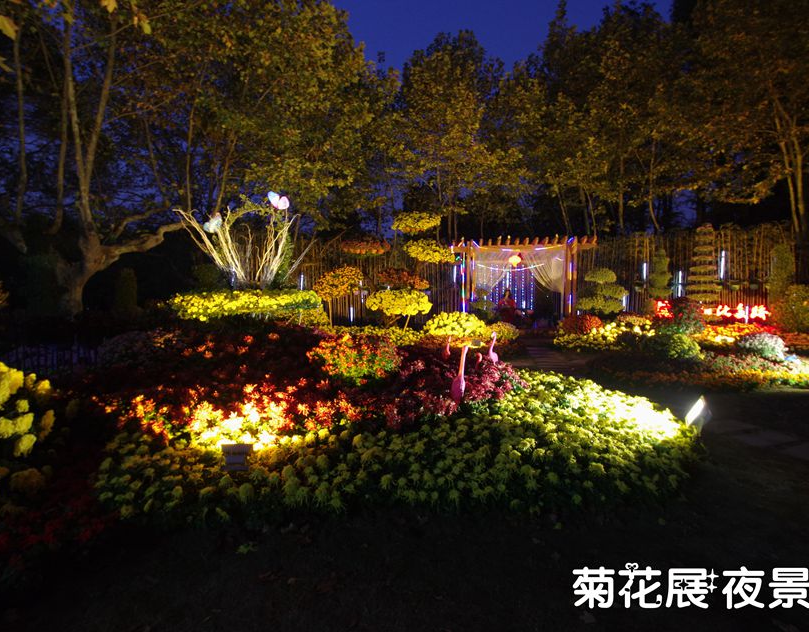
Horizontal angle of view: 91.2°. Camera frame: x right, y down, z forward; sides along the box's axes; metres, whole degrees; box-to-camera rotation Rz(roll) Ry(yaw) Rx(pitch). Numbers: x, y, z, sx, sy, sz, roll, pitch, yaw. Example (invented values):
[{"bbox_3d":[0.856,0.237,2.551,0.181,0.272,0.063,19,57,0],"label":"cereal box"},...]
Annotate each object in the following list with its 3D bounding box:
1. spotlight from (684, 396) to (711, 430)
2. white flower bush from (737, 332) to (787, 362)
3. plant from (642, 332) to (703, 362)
[{"bbox_3d":[2.739,0.911,3.700,0.170,0.280,0.260,25,16,26],"label":"spotlight"},{"bbox_3d":[6.133,0.542,6.800,0.720,0.520,0.700,0,4,0],"label":"white flower bush"},{"bbox_3d":[4.790,0.565,7.100,0.930,0.520,0.880,3,6,34],"label":"plant"}]

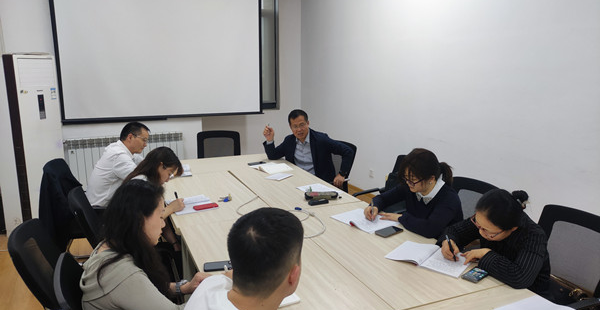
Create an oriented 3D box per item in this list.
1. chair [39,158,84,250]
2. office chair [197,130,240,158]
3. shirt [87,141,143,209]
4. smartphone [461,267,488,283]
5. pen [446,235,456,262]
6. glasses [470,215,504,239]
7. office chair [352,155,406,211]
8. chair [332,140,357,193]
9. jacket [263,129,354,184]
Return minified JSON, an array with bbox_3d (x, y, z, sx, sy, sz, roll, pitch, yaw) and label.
[{"bbox_3d":[-1.765,0.366,3.260,0.300,0.650,0.430,-5,13,-24],"label":"chair"},{"bbox_3d":[-0.840,0.256,4.529,0.560,0.940,0.580,-1,12,-10],"label":"office chair"},{"bbox_3d":[-1.429,0.147,3.450,0.520,0.520,0.460,-5,13,-24],"label":"shirt"},{"bbox_3d":[0.791,0.543,1.957,0.147,0.009,0.072,-10,16,-43],"label":"smartphone"},{"bbox_3d":[0.743,0.460,2.129,0.011,0.011,0.145,6,51,-17],"label":"pen"},{"bbox_3d":[0.898,0.307,2.024,0.140,0.045,0.140,-30,40,-11],"label":"glasses"},{"bbox_3d":[0.680,0.493,3.430,0.600,0.980,0.600,-6,14,-30],"label":"office chair"},{"bbox_3d":[0.187,0.384,4.007,0.580,0.950,0.570,-6,14,-30],"label":"chair"},{"bbox_3d":[0.105,0.030,3.981,0.750,0.580,0.430,7,13,27],"label":"jacket"}]

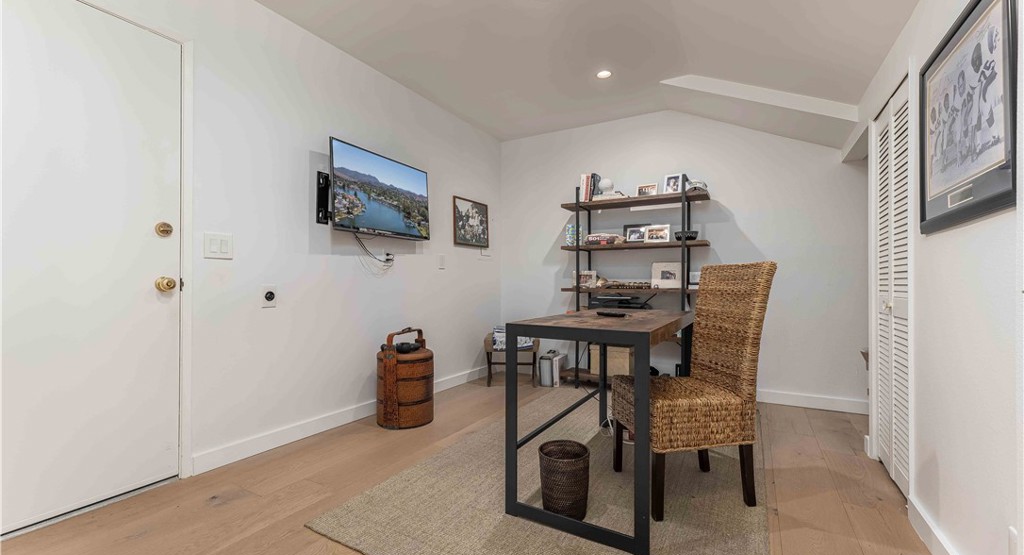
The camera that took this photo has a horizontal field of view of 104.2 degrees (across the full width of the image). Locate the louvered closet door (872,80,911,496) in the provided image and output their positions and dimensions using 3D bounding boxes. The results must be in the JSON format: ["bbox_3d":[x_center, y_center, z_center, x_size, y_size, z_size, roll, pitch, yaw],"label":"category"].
[{"bbox_3d":[1.808,0.052,1.869,0.032,1.810,0.580,0,-1,32],"label":"louvered closet door"}]

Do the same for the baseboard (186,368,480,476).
[{"bbox_3d":[-0.831,0.917,3.018,0.014,0.096,2.600,0,-1,32],"label":"baseboard"}]

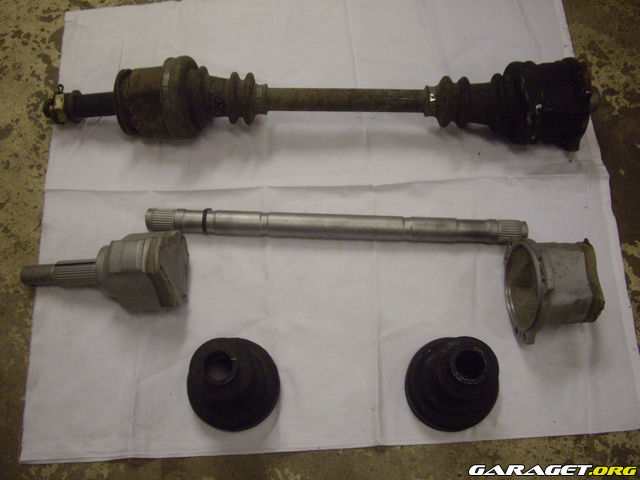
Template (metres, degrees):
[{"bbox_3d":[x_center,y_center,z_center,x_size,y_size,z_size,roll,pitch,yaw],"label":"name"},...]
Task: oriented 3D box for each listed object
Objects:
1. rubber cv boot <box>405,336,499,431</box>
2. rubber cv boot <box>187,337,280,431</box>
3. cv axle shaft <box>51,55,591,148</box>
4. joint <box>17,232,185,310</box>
[{"bbox_3d":[0.130,0.126,0.651,0.092,0.099,0.092,0,68,0],"label":"rubber cv boot"},{"bbox_3d":[-0.085,0.124,0.649,0.092,0.103,0.092,0,68,0],"label":"rubber cv boot"},{"bbox_3d":[0.000,-0.151,0.766,0.600,0.092,0.096,-1,68,0],"label":"cv axle shaft"},{"bbox_3d":[-0.214,0.033,0.700,0.160,0.078,0.083,-2,68,-1],"label":"joint"}]

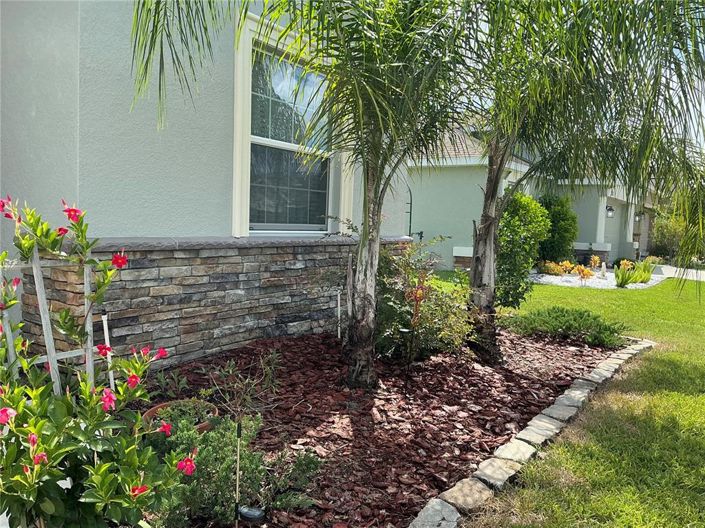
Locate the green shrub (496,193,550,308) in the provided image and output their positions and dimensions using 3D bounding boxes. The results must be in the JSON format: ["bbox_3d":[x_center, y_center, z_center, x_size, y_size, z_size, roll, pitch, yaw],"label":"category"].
[{"bbox_3d":[2.579,-0.215,8.750,0.920,1.760,0.920,3,4,16],"label":"green shrub"}]

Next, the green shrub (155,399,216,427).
[{"bbox_3d":[-0.835,0.748,2.850,0.310,0.140,0.290,1,4,-16],"label":"green shrub"}]

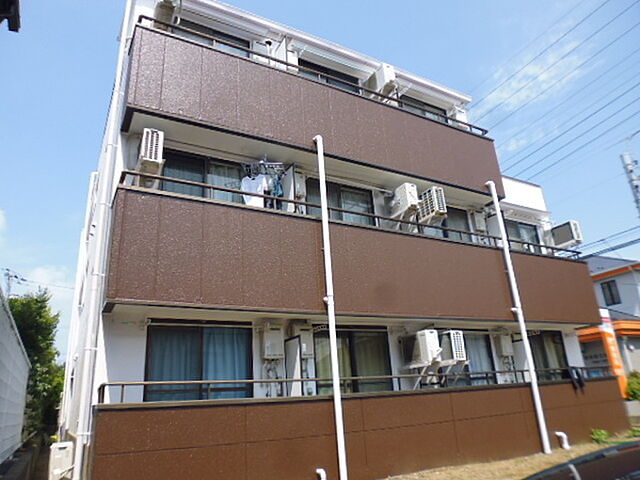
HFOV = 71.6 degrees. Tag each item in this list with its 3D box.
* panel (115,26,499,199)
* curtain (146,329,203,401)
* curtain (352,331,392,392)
[{"bbox_3d":[0.683,-2.218,9.020,8.413,1.654,0.180,8,-23,-28],"label":"panel"},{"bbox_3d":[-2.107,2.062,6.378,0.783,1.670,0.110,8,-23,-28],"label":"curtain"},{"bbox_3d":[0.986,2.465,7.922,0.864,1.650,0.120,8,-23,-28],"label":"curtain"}]

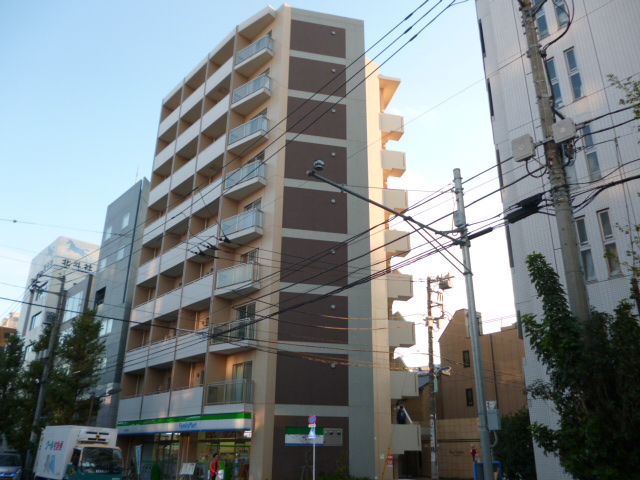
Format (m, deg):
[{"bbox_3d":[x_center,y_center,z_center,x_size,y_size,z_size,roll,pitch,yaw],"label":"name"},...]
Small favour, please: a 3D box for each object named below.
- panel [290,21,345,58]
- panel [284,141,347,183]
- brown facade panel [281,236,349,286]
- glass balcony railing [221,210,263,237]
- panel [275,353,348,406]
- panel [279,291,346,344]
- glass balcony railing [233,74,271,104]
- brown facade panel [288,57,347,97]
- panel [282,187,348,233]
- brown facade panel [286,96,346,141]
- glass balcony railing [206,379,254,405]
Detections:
[{"bbox_3d":[-0.070,-12.314,31.812,3.443,2.397,0.100,5,-22,-11],"label":"panel"},{"bbox_3d":[-0.179,-4.244,28.563,3.443,2.397,0.100,5,-22,-11],"label":"panel"},{"bbox_3d":[-0.252,1.136,26.397,3.443,2.397,0.100,5,-22,-11],"label":"brown facade panel"},{"bbox_3d":[-4.173,-0.790,27.851,2.565,0.941,0.590,-15,-27,34],"label":"glass balcony railing"},{"bbox_3d":[-0.325,6.500,24.238,3.443,2.361,0.100,5,-22,-11],"label":"panel"},{"bbox_3d":[-0.289,3.826,25.315,3.443,2.397,0.100,5,-22,-11],"label":"panel"},{"bbox_3d":[-4.064,-8.860,31.100,2.565,0.941,0.590,-15,-27,34],"label":"glass balcony railing"},{"bbox_3d":[-0.107,-9.624,30.729,3.443,2.397,0.100,5,-22,-11],"label":"brown facade panel"},{"bbox_3d":[-0.216,-1.554,27.480,3.443,2.397,0.100,5,-22,-11],"label":"panel"},{"bbox_3d":[-0.143,-6.934,29.646,3.443,2.397,0.100,5,-22,-11],"label":"brown facade panel"},{"bbox_3d":[-4.283,7.280,24.603,2.565,0.941,0.590,-15,-27,34],"label":"glass balcony railing"}]

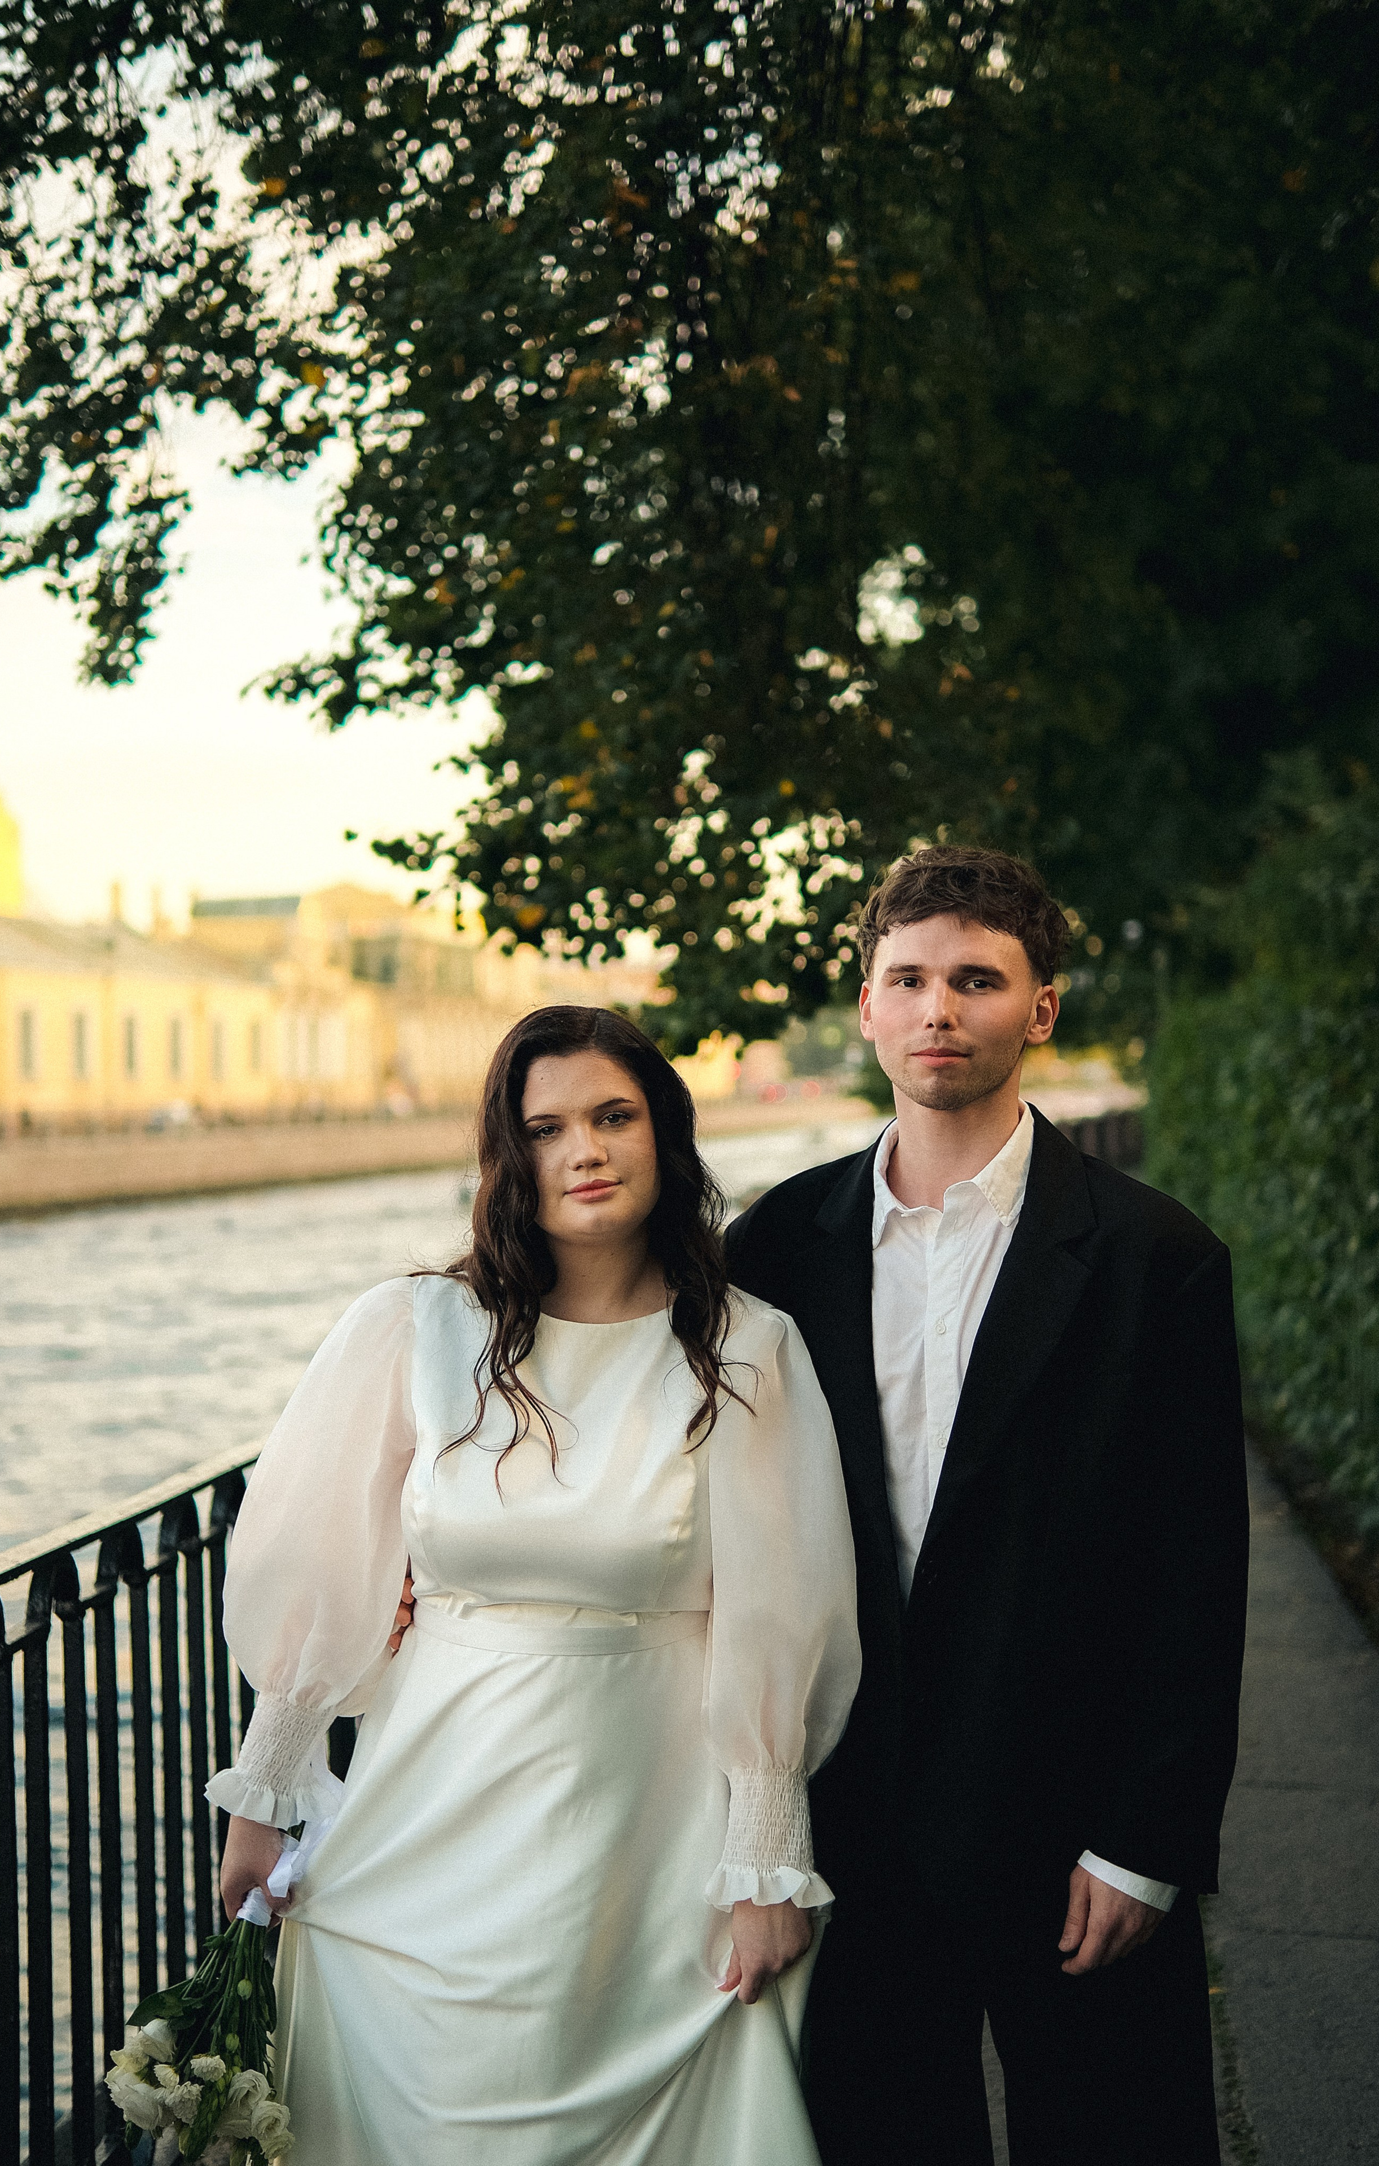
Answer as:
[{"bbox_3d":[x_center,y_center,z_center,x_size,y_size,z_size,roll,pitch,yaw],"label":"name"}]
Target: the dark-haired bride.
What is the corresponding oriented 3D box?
[{"bbox_3d":[-0.135,0.775,2.780,0.620,1.680,0.430,-1,0,-5],"label":"dark-haired bride"}]

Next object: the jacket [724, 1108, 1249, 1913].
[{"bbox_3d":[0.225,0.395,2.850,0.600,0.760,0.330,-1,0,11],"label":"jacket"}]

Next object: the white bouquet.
[{"bbox_3d":[-0.433,0.838,2.700,0.180,0.340,0.170,16,-7,0],"label":"white bouquet"}]

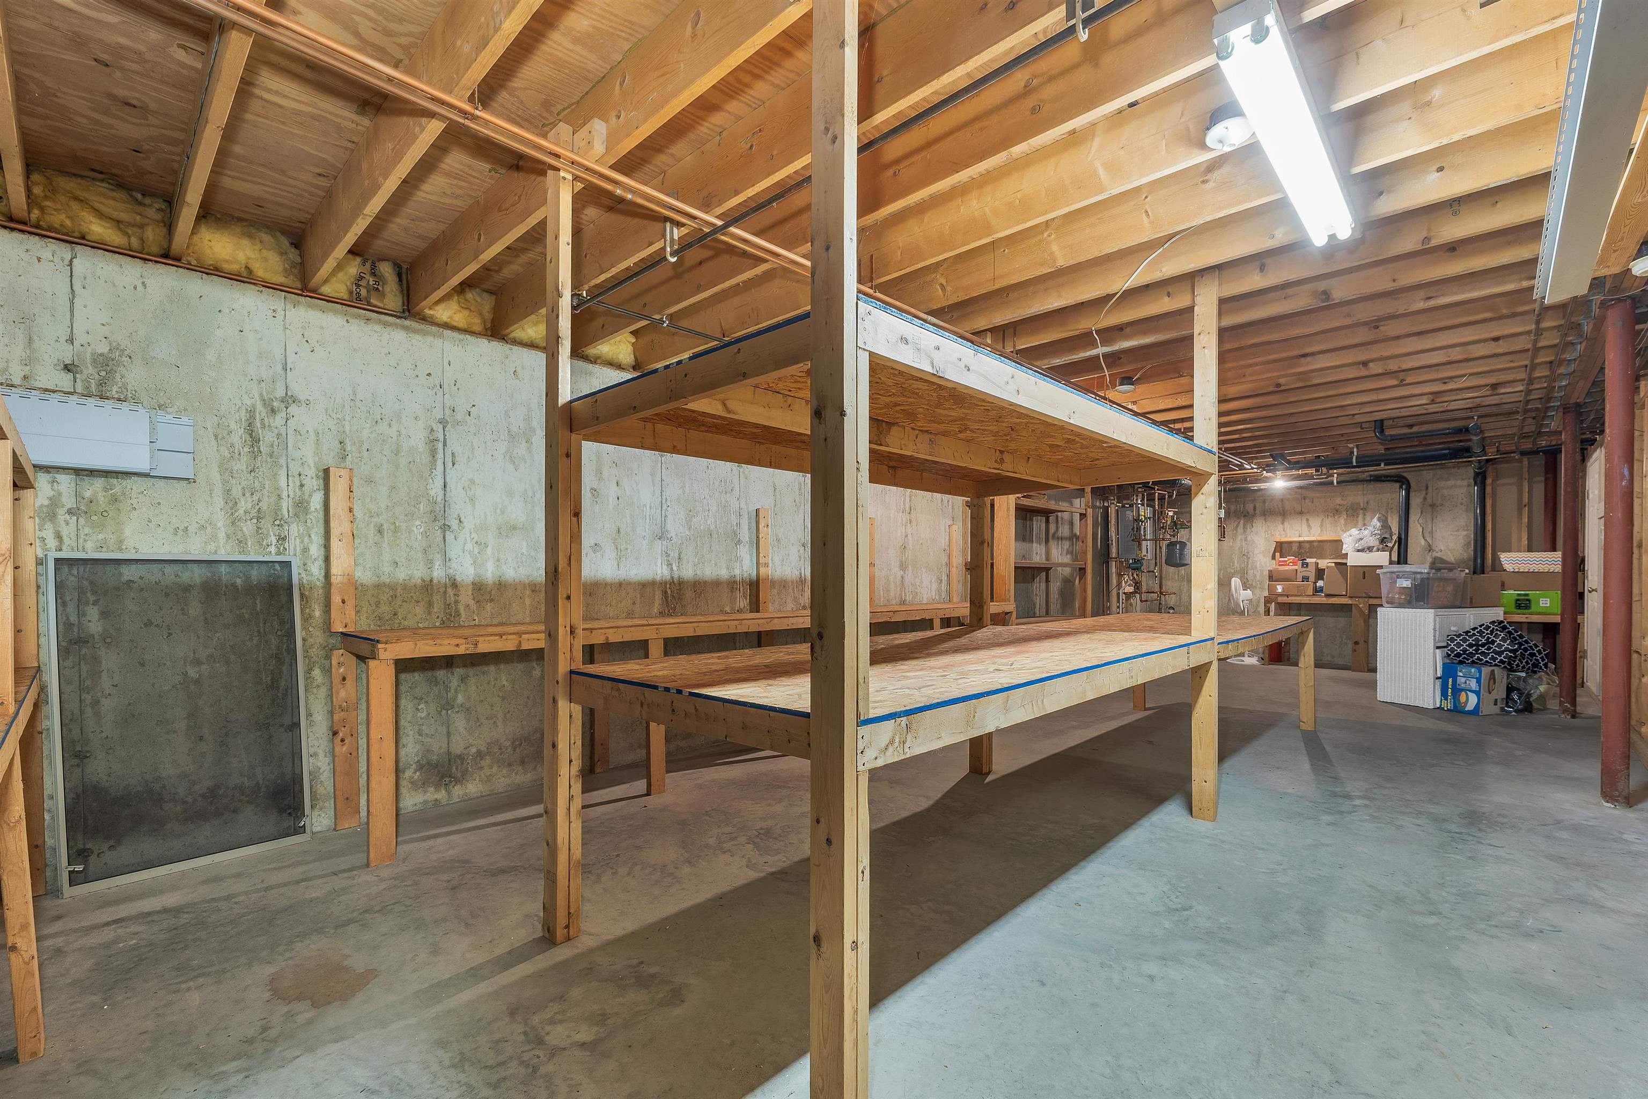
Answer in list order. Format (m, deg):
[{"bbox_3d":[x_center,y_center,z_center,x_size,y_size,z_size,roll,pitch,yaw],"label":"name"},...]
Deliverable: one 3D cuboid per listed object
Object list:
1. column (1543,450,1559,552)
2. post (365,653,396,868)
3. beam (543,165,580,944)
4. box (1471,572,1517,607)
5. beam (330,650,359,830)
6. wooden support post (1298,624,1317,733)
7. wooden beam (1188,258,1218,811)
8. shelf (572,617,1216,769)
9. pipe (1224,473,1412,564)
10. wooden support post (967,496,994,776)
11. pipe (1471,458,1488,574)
[{"bbox_3d":[7.803,0.111,6.873,0.092,2.450,0.092,1,-2,-45],"label":"column"},{"bbox_3d":[-1.766,0.824,2.559,0.088,0.840,0.042,1,-2,-45],"label":"post"},{"bbox_3d":[-0.827,0.011,2.033,0.075,2.420,0.088,1,-2,-45],"label":"beam"},{"bbox_3d":[7.200,0.445,6.925,0.340,0.390,0.310,1,-2,-45],"label":"box"},{"bbox_3d":[-2.181,0.848,2.932,0.088,0.830,0.042,1,-2,-45],"label":"beam"},{"bbox_3d":[3.521,0.946,4.666,0.042,0.770,0.088,1,-2,-45],"label":"wooden support post"},{"bbox_3d":[1.761,0.003,2.980,0.075,2.470,0.088,1,-2,-45],"label":"wooden beam"},{"bbox_3d":[0.479,0.436,2.470,2.470,0.106,1.220,2,-3,-44],"label":"shelf"},{"bbox_3d":[6.014,-0.359,7.929,0.110,1.100,1.771,1,-2,-45],"label":"pipe"},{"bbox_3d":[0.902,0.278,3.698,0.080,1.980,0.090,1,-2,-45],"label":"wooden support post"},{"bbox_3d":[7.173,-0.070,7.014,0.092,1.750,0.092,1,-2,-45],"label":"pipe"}]

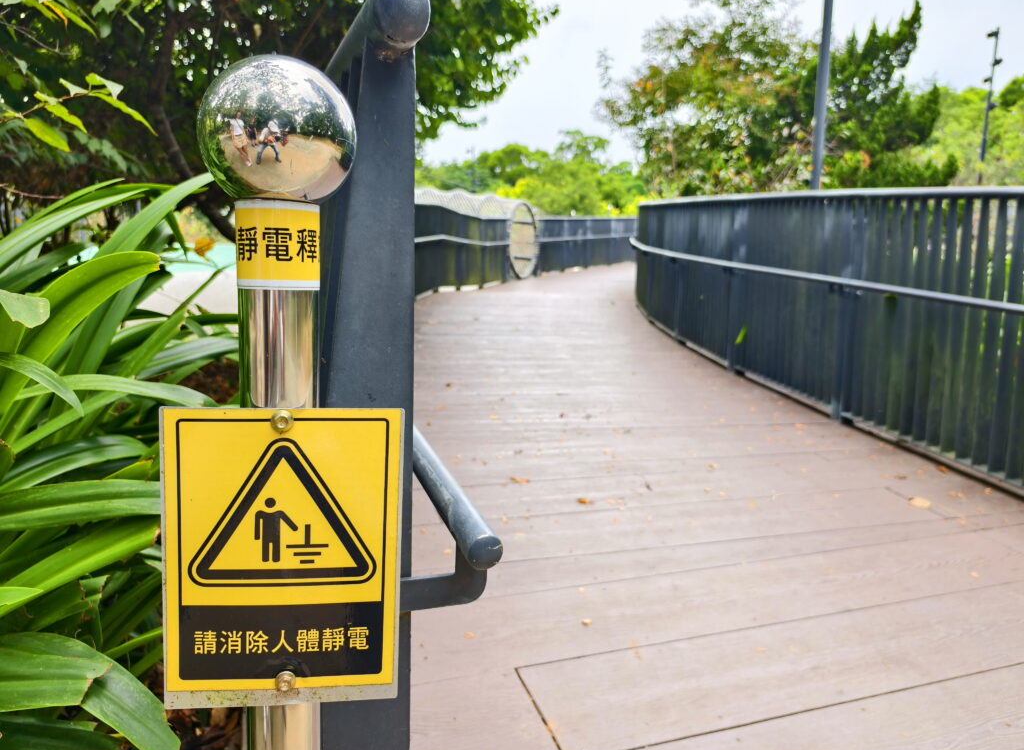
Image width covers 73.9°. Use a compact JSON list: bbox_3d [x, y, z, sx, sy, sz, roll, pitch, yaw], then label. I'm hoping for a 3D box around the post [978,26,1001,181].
[{"bbox_3d":[18.133,-10.070,25.953,0.300,6.000,0.750,-2,7,-26],"label":"post"}]

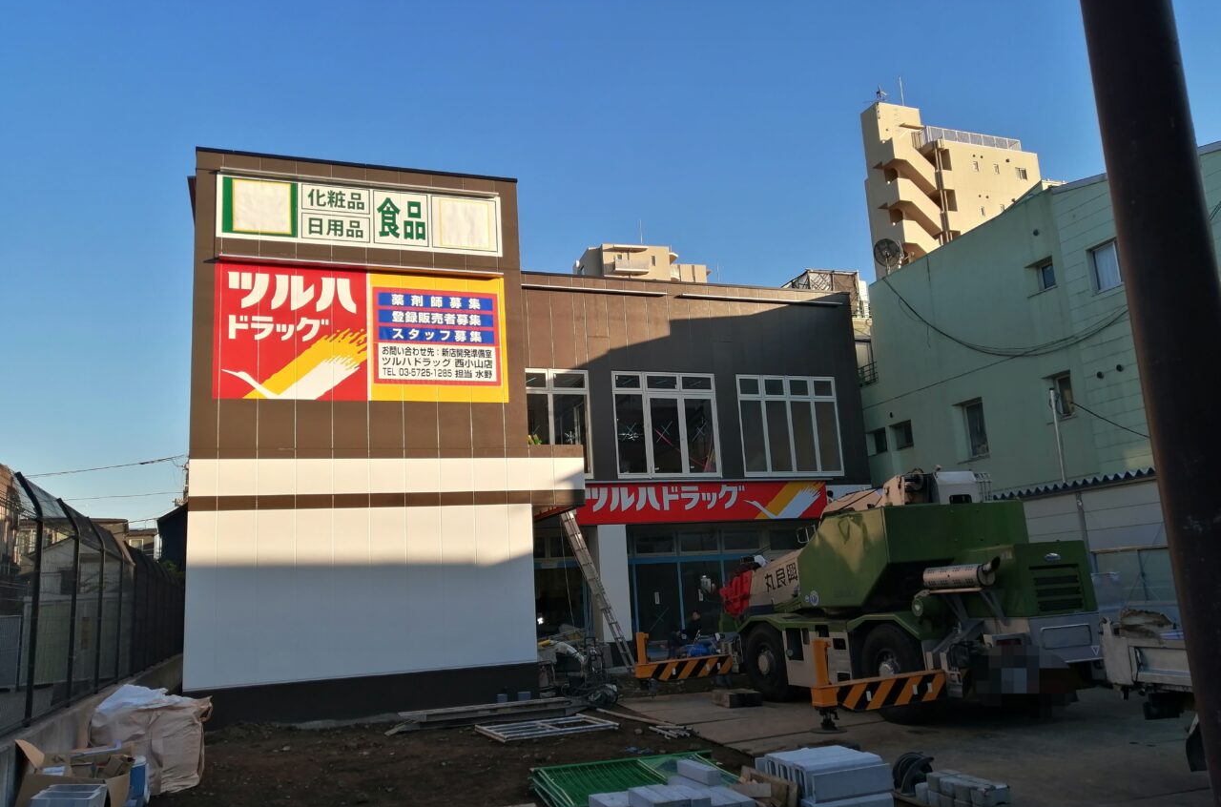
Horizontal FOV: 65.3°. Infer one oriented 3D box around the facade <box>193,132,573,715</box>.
[{"bbox_3d":[-4.402,0.812,18.381,6.600,9.430,4.500,1,-11,-21],"label":"facade"}]

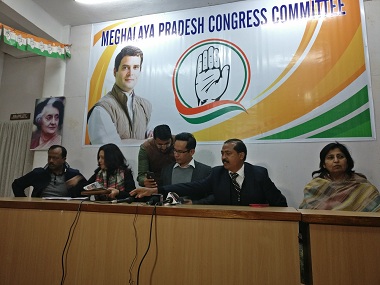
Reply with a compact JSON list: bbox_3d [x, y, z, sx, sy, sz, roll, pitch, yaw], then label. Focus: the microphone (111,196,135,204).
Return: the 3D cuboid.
[{"bbox_3d":[-0.479,0.412,2.170,0.185,0.050,0.050,-4,-11,16],"label":"microphone"}]

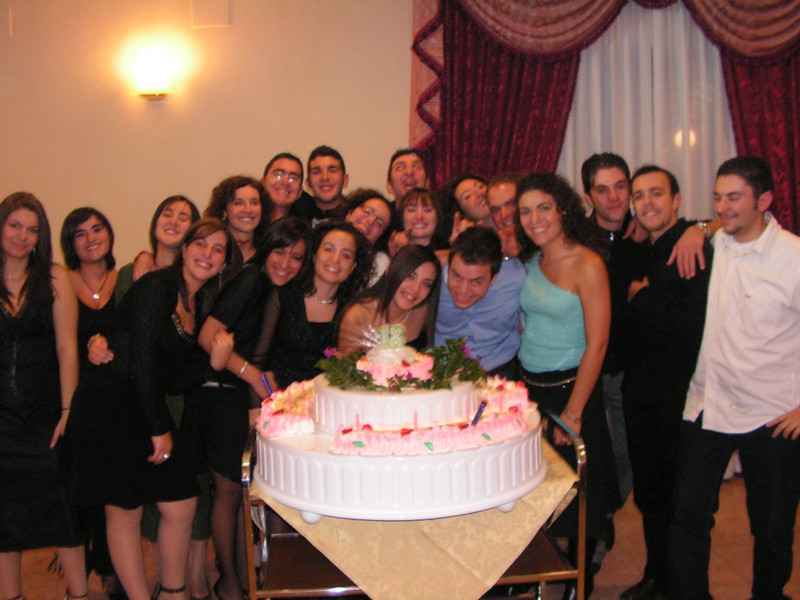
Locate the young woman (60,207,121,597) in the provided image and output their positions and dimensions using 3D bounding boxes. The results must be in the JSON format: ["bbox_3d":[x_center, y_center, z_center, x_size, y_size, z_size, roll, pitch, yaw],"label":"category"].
[{"bbox_3d":[-1.189,0.433,3.237,0.440,1.570,0.350,-4,8,-15],"label":"young woman"}]

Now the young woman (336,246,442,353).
[{"bbox_3d":[-0.050,0.518,2.879,0.480,1.440,0.520,-2,8,-6],"label":"young woman"}]

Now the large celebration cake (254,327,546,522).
[{"bbox_3d":[-0.004,0.285,2.325,0.812,0.420,0.812,-2,8,0],"label":"large celebration cake"}]

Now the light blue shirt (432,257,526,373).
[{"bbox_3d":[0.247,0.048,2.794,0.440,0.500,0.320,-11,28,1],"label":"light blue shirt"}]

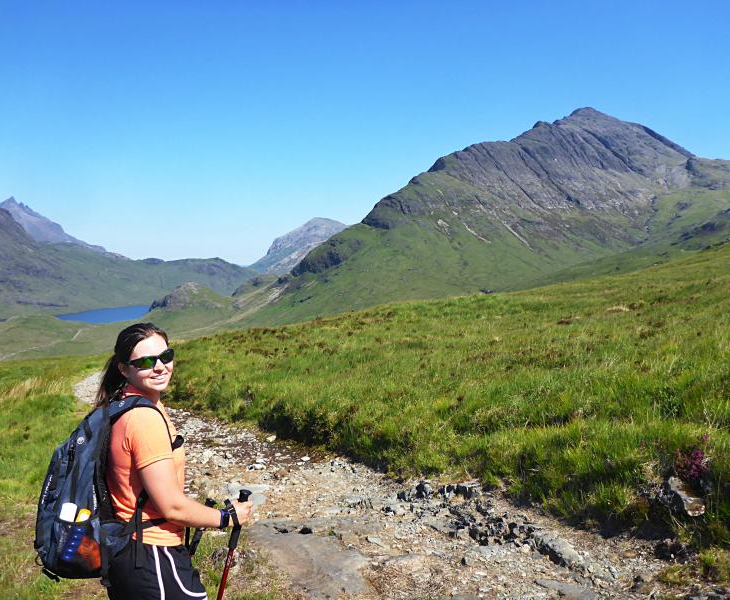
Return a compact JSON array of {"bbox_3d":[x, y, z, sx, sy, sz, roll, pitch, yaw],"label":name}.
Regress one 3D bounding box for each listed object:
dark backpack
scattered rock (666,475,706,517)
[{"bbox_3d":[-0.793,0.564,2.000,0.360,0.530,0.320,5,0,-35],"label":"dark backpack"},{"bbox_3d":[1.907,1.169,3.850,0.220,0.200,0.200,2,4,26],"label":"scattered rock"}]

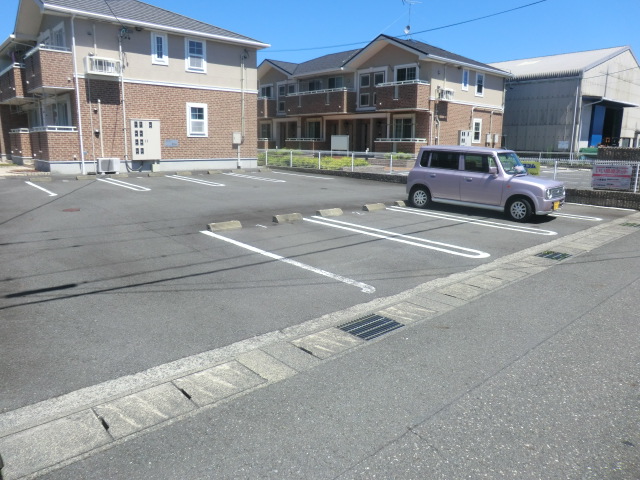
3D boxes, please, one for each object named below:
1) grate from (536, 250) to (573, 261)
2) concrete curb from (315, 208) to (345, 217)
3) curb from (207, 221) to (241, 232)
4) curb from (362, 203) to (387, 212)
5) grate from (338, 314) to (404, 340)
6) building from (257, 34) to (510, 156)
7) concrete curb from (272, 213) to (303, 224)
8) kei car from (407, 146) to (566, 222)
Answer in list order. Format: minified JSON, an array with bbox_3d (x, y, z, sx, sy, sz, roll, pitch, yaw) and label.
[{"bbox_3d":[3.475,0.248,6.574,0.500,0.040,0.360,-9,16,-40],"label":"grate"},{"bbox_3d":[0.212,-0.616,9.789,0.600,0.120,0.180,-9,16,-40],"label":"concrete curb"},{"bbox_3d":[-1.706,-0.254,8.038,0.600,0.120,0.180,-9,16,-40],"label":"curb"},{"bbox_3d":[1.300,-0.777,10.585,0.600,0.120,0.180,-9,16,-39],"label":"curb"},{"bbox_3d":[0.458,0.787,3.956,0.500,0.040,0.365,-9,16,-40],"label":"grate"},{"bbox_3d":[3.084,-9.688,32.832,9.100,7.800,18.600,-9,16,-38],"label":"building"},{"bbox_3d":[-0.639,-0.439,8.939,0.600,0.120,0.180,-9,16,-38],"label":"concrete curb"},{"bbox_3d":[3.811,-1.375,10.303,1.475,1.505,3.395,-11,17,-43],"label":"kei car"}]

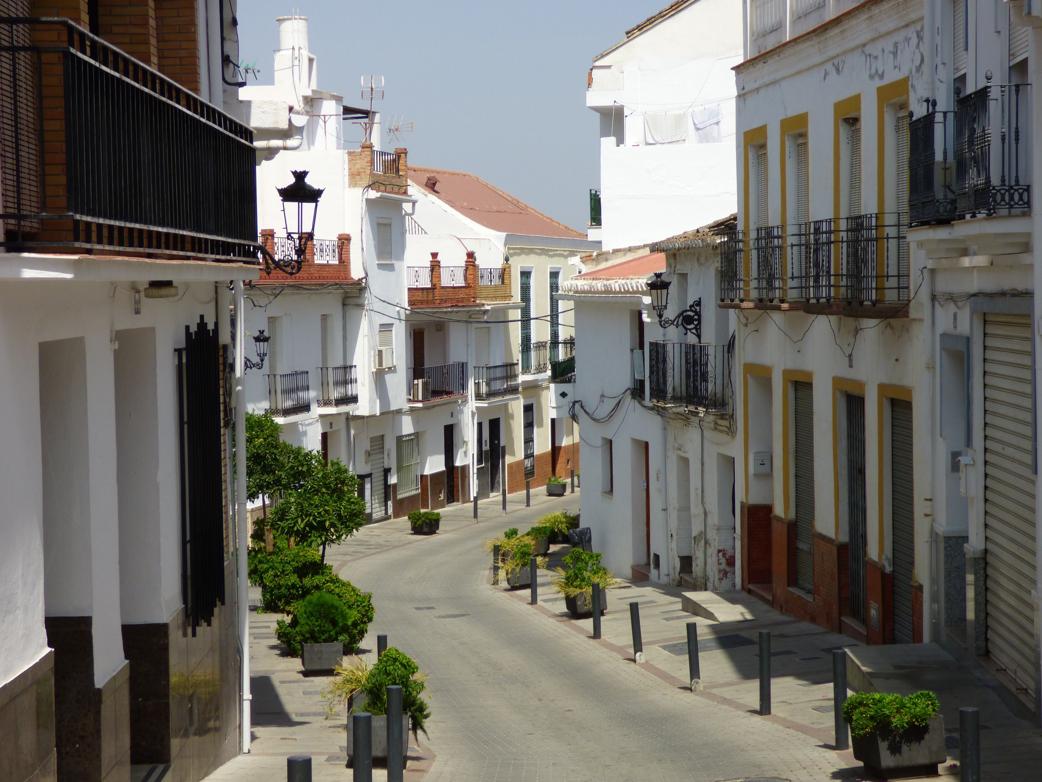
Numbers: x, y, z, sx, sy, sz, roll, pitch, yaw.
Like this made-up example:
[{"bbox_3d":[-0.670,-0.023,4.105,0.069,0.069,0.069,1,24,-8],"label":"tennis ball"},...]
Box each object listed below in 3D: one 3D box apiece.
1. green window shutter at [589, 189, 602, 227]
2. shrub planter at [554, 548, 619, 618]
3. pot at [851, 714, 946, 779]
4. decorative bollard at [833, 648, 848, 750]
[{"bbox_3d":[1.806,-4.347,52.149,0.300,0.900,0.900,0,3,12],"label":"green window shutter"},{"bbox_3d":[0.980,2.939,33.691,0.900,0.970,0.900,-1,3,-9],"label":"shrub planter"},{"bbox_3d":[2.722,2.487,15.748,0.465,0.410,0.750,-3,-1,-6],"label":"pot"},{"bbox_3d":[2.461,2.374,16.893,0.100,0.770,0.100,-1,3,-5],"label":"decorative bollard"}]

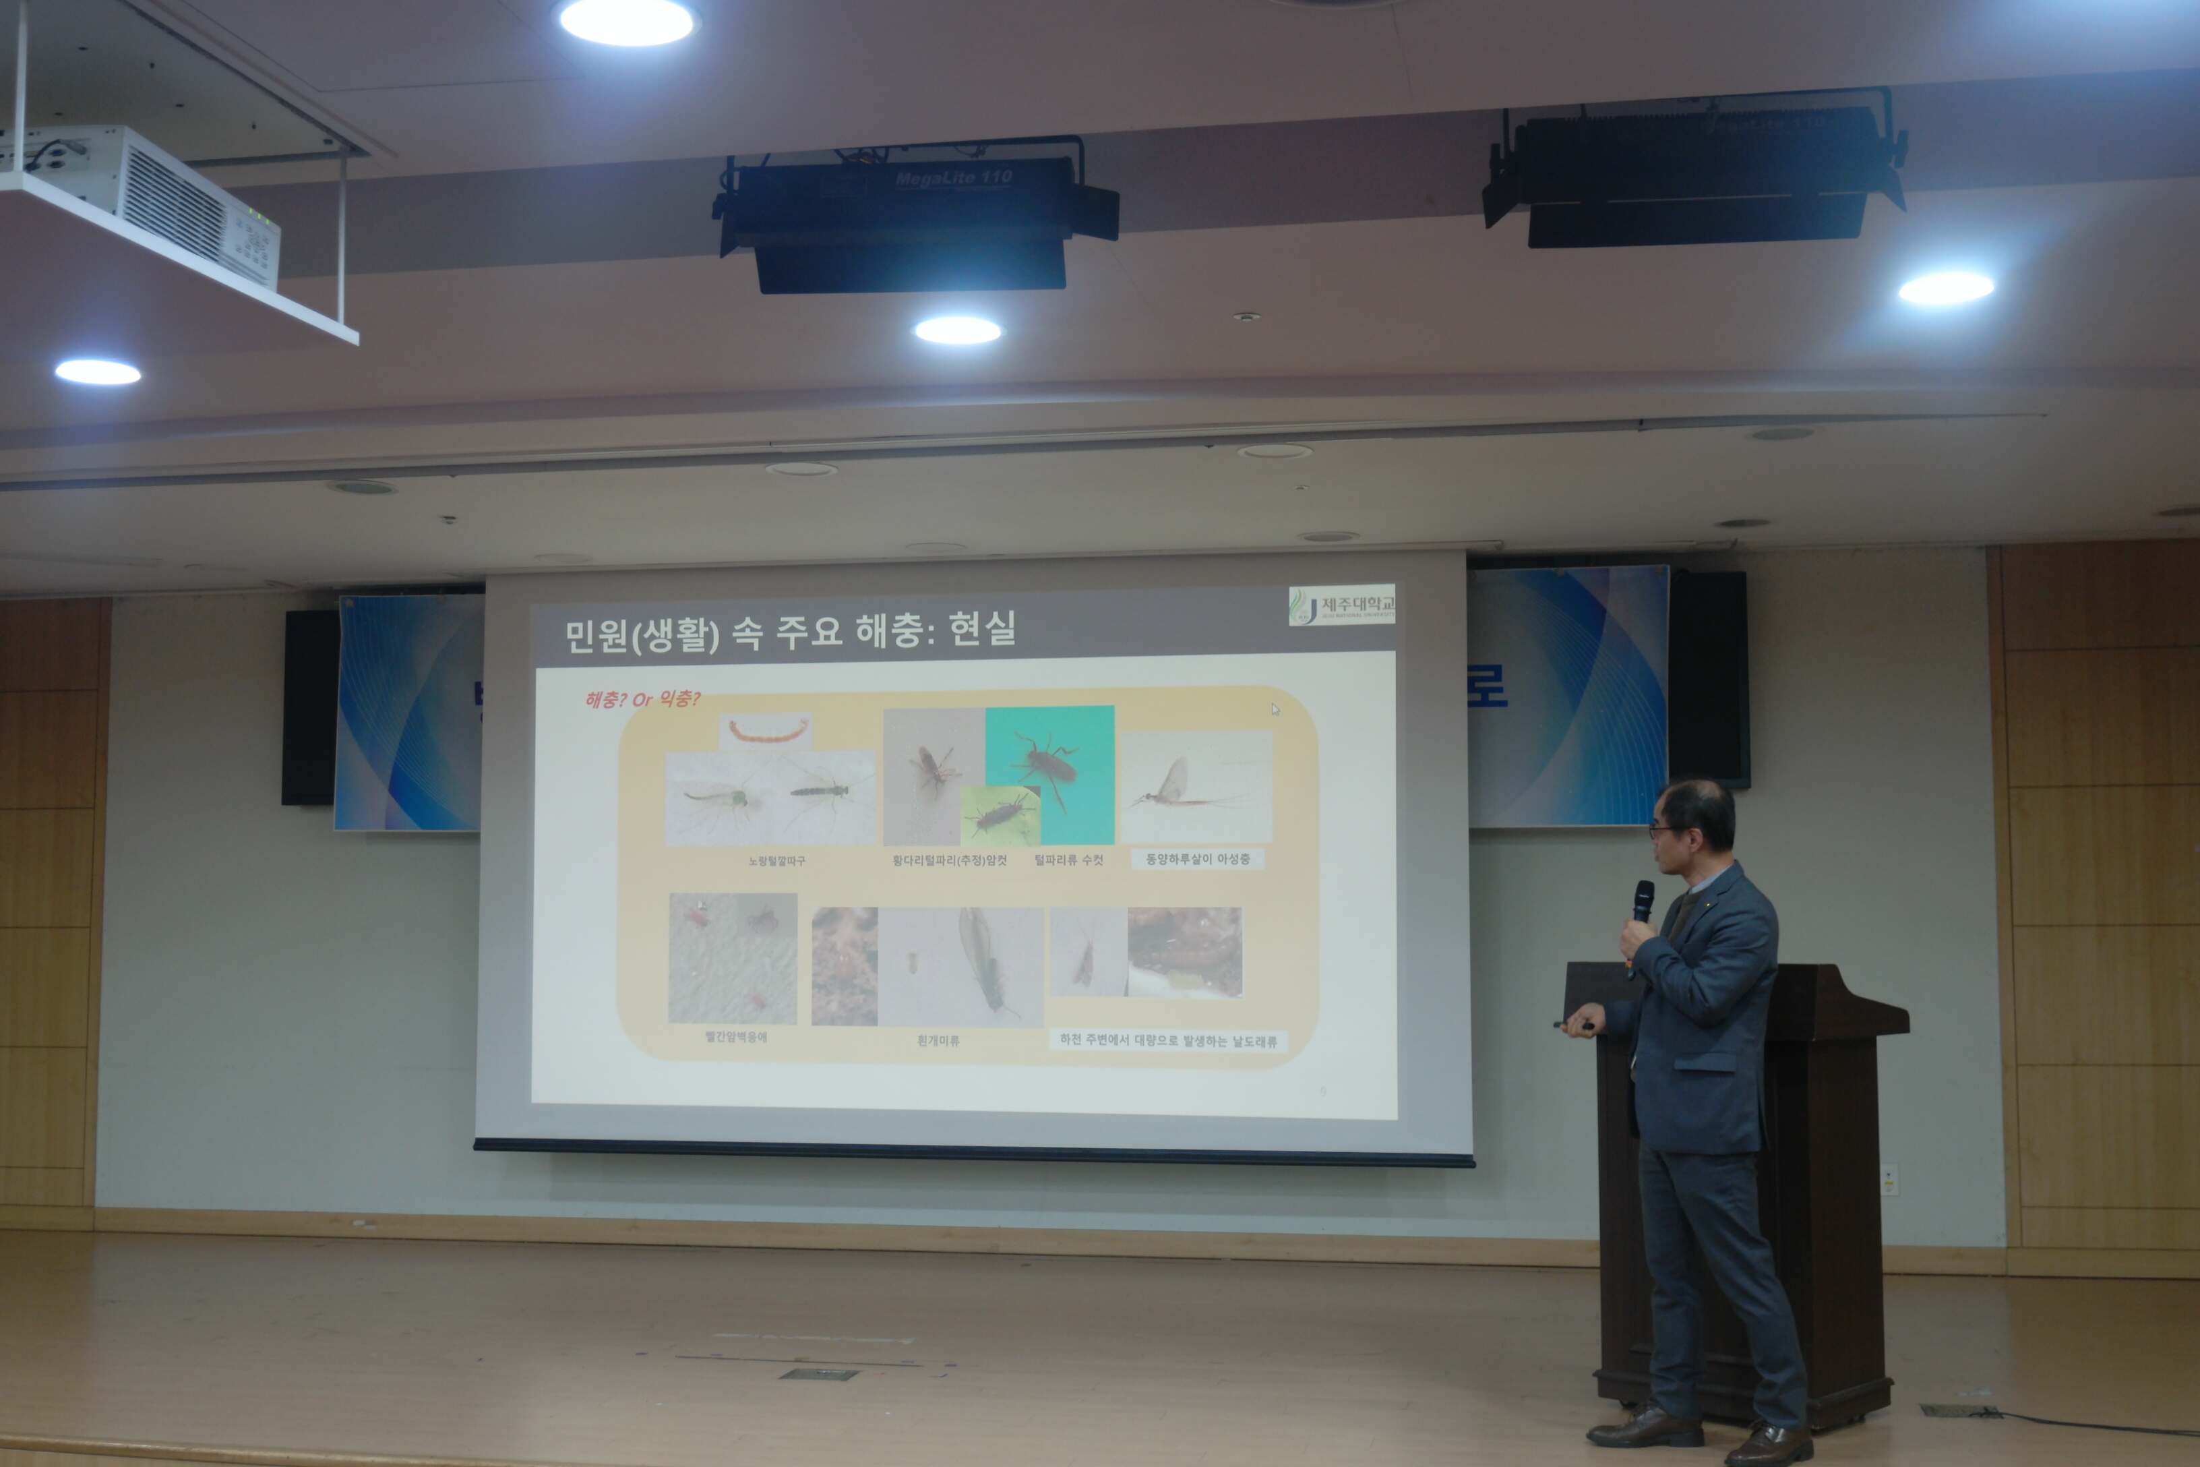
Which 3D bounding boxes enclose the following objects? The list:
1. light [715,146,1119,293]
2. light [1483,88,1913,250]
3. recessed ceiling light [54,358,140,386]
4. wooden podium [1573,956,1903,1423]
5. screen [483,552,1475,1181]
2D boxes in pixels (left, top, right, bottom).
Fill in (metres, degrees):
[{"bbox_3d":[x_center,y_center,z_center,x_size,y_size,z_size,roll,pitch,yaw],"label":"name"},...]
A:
[{"bbox_3d":[-0.357,-1.043,5.026,0.800,0.270,0.250,-1,-4,6],"label":"light"},{"bbox_3d":[1.135,-1.070,4.760,0.770,0.260,0.250,-1,-4,6],"label":"light"},{"bbox_3d":[-2.678,-0.968,6.699,0.220,0.040,0.220,-1,-4,10],"label":"recessed ceiling light"},{"bbox_3d":[1.776,1.253,6.947,0.753,1.232,0.560,-4,-6,42],"label":"wooden podium"},{"bbox_3d":[-0.564,0.501,9.964,4.043,2.364,0.060,-1,-4,10],"label":"screen"}]

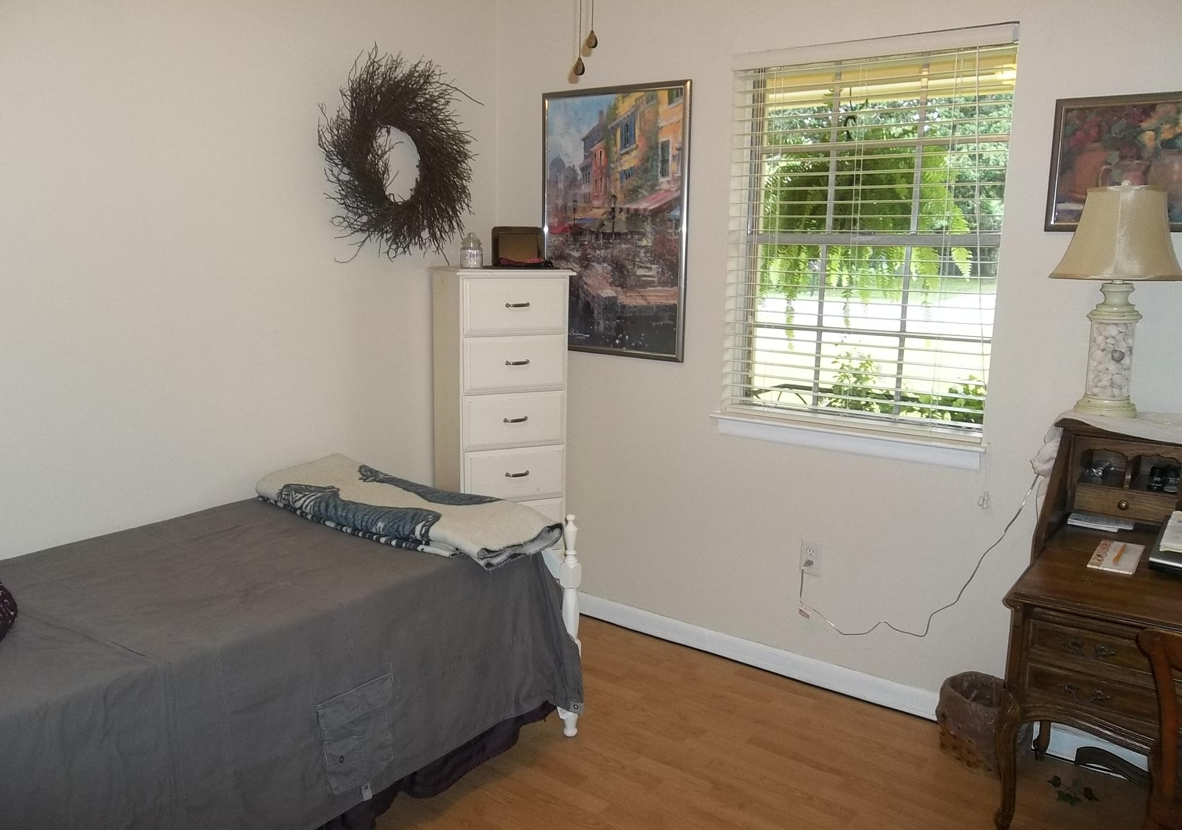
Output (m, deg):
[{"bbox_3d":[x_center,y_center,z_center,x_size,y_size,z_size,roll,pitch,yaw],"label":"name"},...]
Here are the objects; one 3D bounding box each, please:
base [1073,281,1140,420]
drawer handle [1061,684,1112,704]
[{"bbox_3d":[1.268,-0.161,2.238,0.138,0.326,0.138,8,13,35],"label":"base"},{"bbox_3d":[1.159,0.658,2.156,0.102,0.042,0.025,7,13,31],"label":"drawer handle"}]

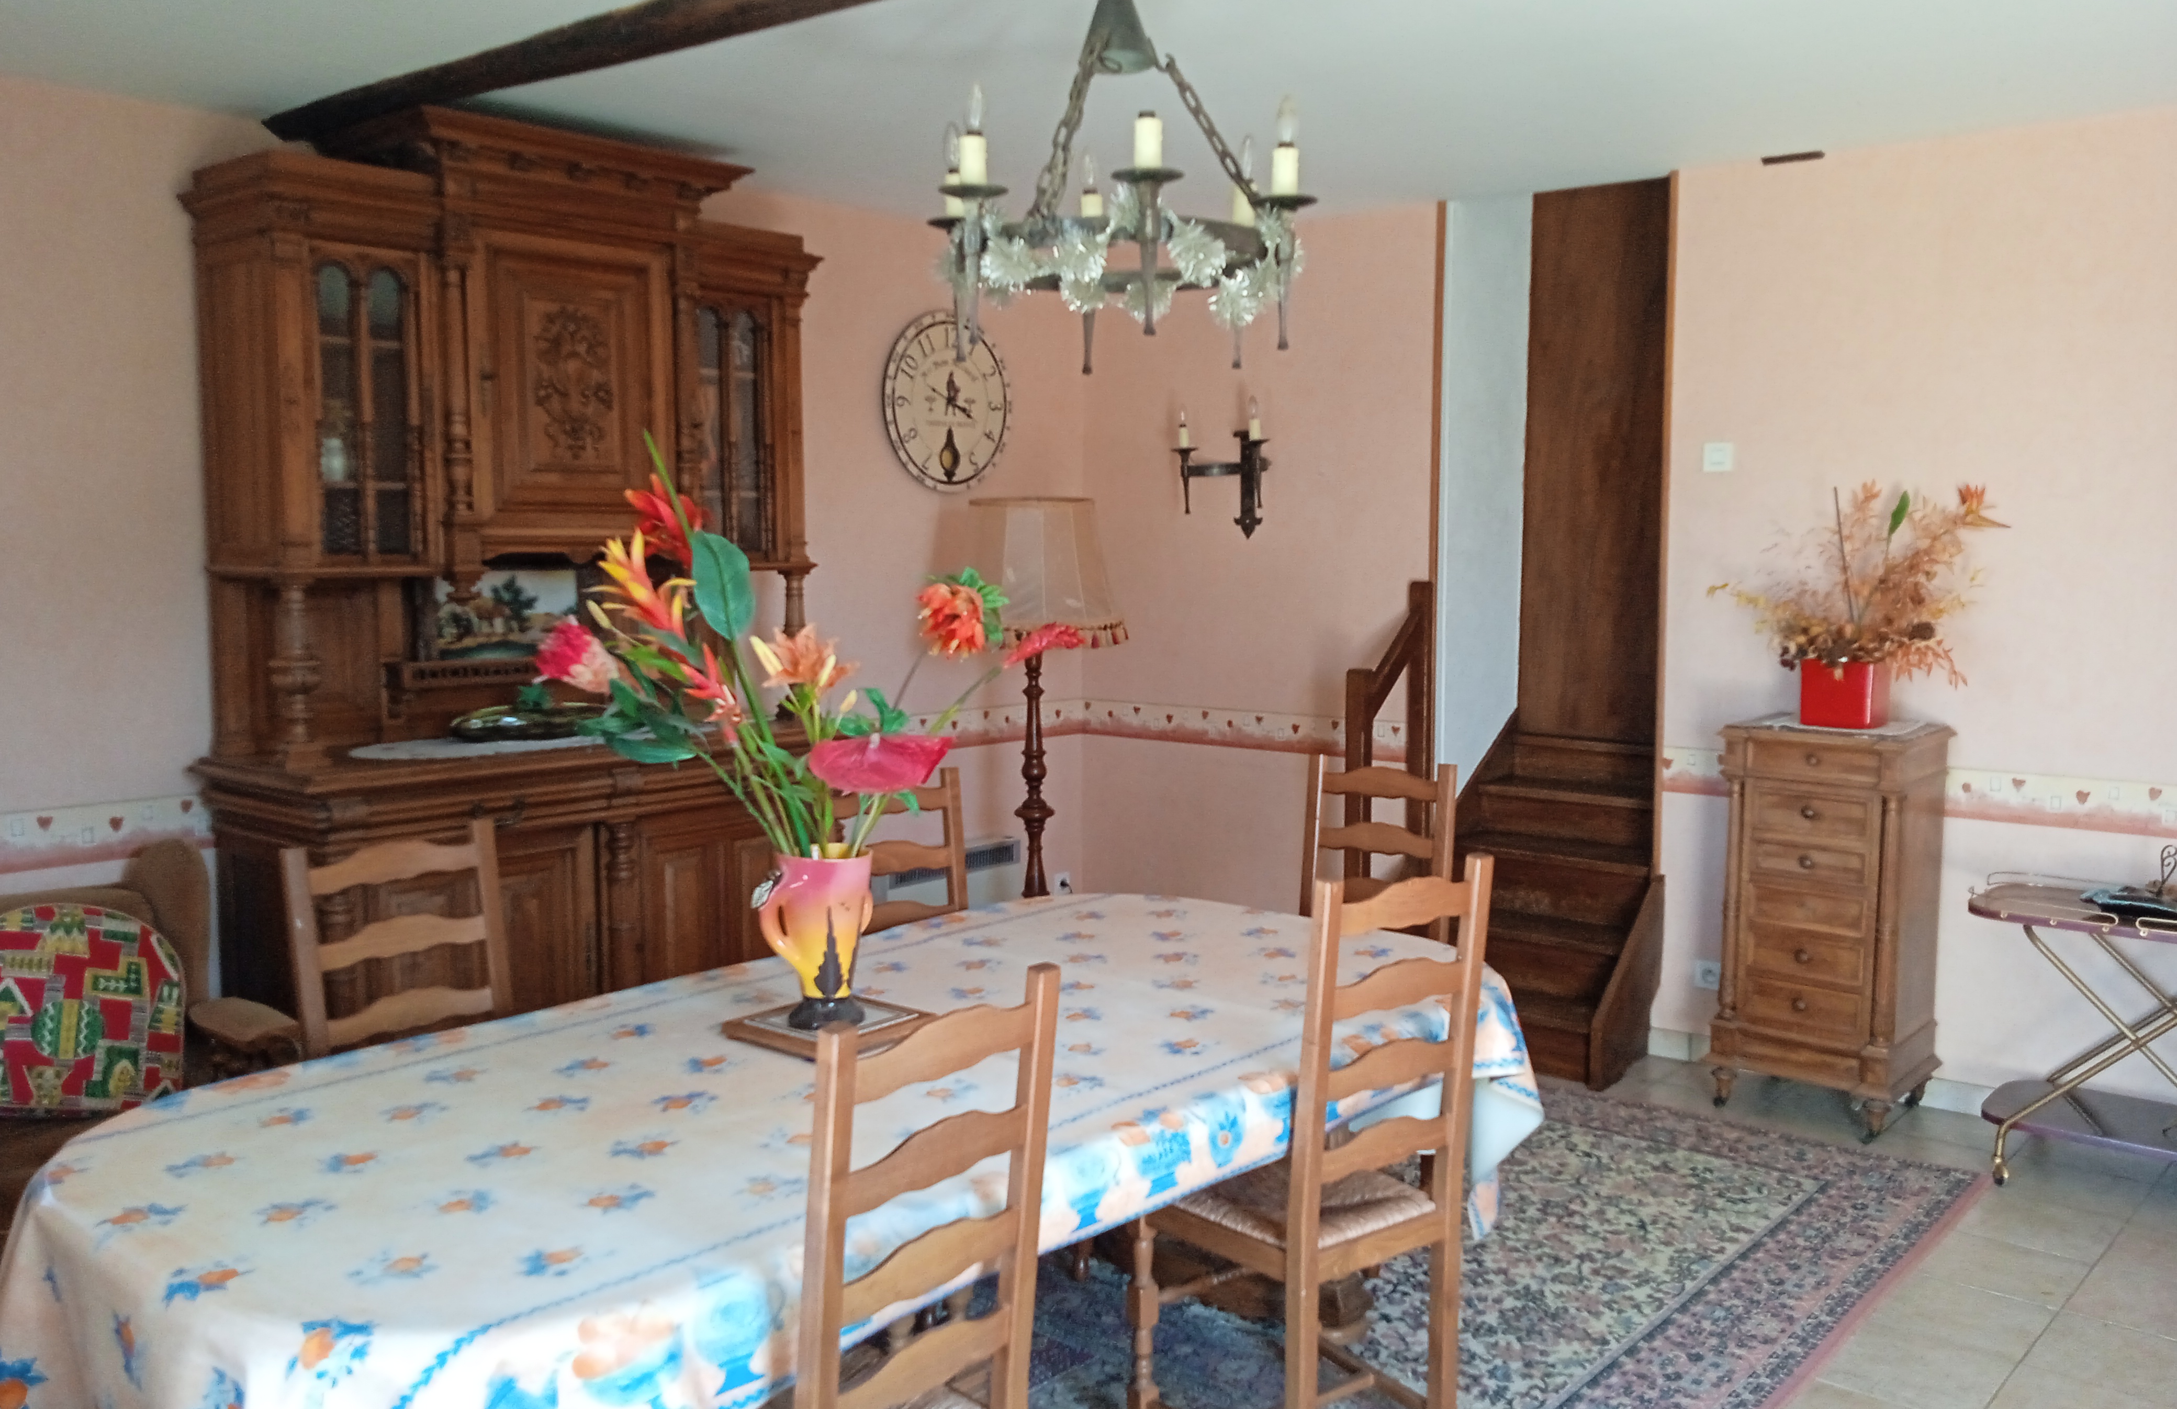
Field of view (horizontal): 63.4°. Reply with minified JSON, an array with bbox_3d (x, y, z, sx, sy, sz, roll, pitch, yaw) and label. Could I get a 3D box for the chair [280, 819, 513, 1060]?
[{"bbox_3d":[-1.014,0.747,2.898,0.431,1.036,0.444,4,7,38],"label":"chair"}]

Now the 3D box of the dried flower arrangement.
[{"bbox_3d":[1.980,-0.324,4.573,0.640,0.500,0.390,5,7,41],"label":"dried flower arrangement"}]

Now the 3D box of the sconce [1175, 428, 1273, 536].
[{"bbox_3d":[0.490,-0.774,5.974,0.390,0.420,0.200,5,7,41],"label":"sconce"}]

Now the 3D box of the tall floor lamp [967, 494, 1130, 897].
[{"bbox_3d":[-0.164,0.201,5.293,0.530,1.634,0.530,0,5,0],"label":"tall floor lamp"}]

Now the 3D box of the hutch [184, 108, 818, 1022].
[{"bbox_3d":[-1.349,-0.145,4.552,0.602,2.493,1.669,5,7,40],"label":"hutch"}]

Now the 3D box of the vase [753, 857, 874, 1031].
[{"bbox_3d":[-0.439,0.369,2.829,0.183,0.270,0.165,-1,6,-9],"label":"vase"}]

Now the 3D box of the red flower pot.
[{"bbox_3d":[1.984,-0.033,4.635,0.172,0.168,0.172,5,7,41],"label":"red flower pot"}]

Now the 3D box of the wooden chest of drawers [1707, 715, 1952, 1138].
[{"bbox_3d":[1.975,0.573,4.698,0.477,1.035,0.416,5,7,42],"label":"wooden chest of drawers"}]

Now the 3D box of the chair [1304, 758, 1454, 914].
[{"bbox_3d":[0.554,0.634,3.961,0.440,1.000,0.460,4,6,36],"label":"chair"}]

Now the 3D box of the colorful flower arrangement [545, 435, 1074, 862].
[{"bbox_3d":[-0.442,-0.086,2.782,0.817,0.632,0.520,-1,6,-9],"label":"colorful flower arrangement"}]

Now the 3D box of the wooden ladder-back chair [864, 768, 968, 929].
[{"bbox_3d":[-0.288,0.660,3.642,0.440,1.000,0.460,-5,7,-43],"label":"wooden ladder-back chair"}]

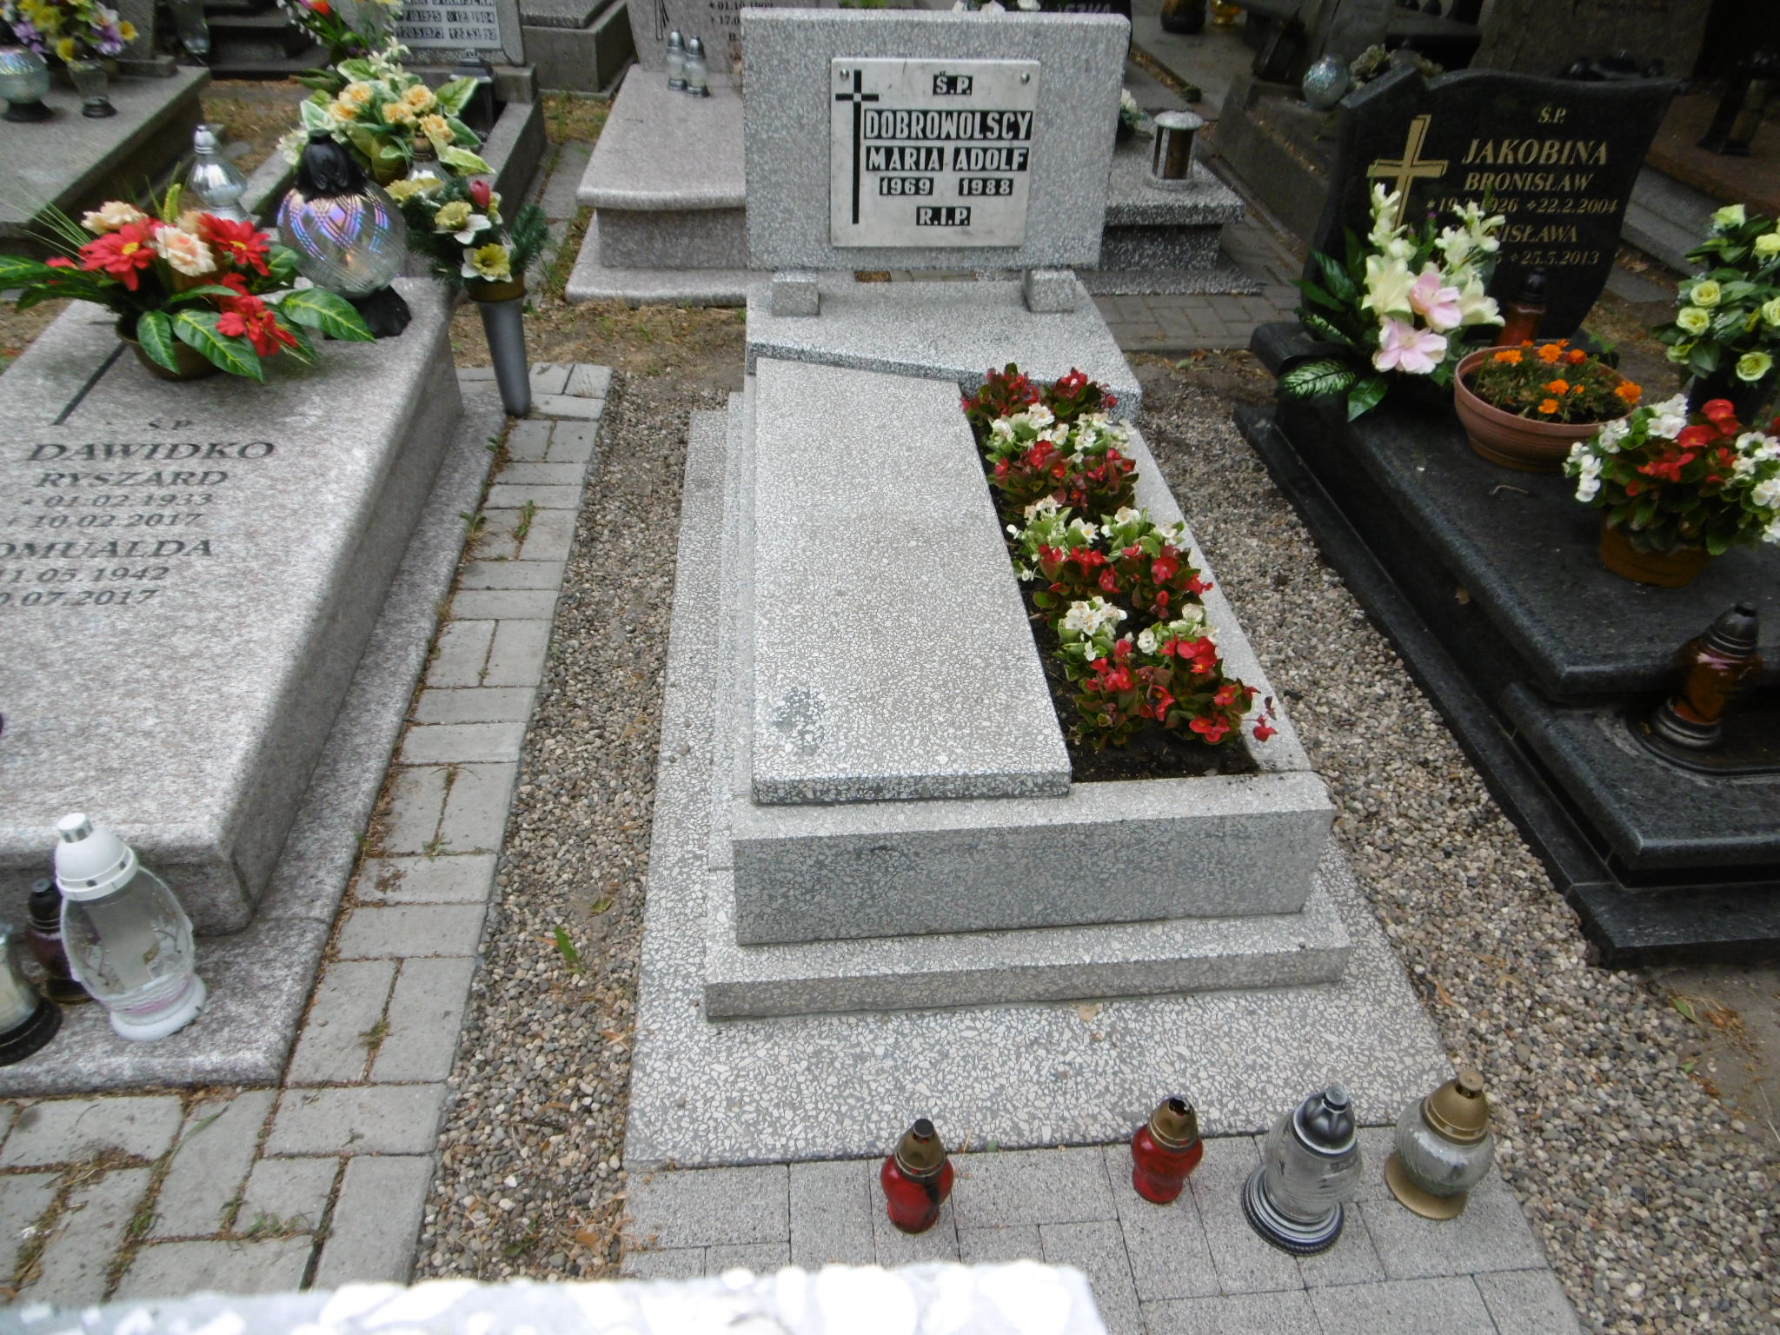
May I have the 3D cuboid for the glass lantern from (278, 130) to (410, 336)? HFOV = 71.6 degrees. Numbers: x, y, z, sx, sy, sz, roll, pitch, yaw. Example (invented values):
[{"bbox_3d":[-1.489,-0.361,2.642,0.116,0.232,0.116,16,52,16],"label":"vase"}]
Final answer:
[{"bbox_3d":[-1.117,-0.887,2.531,0.245,0.387,0.245,-2,39,-5],"label":"glass lantern"}]

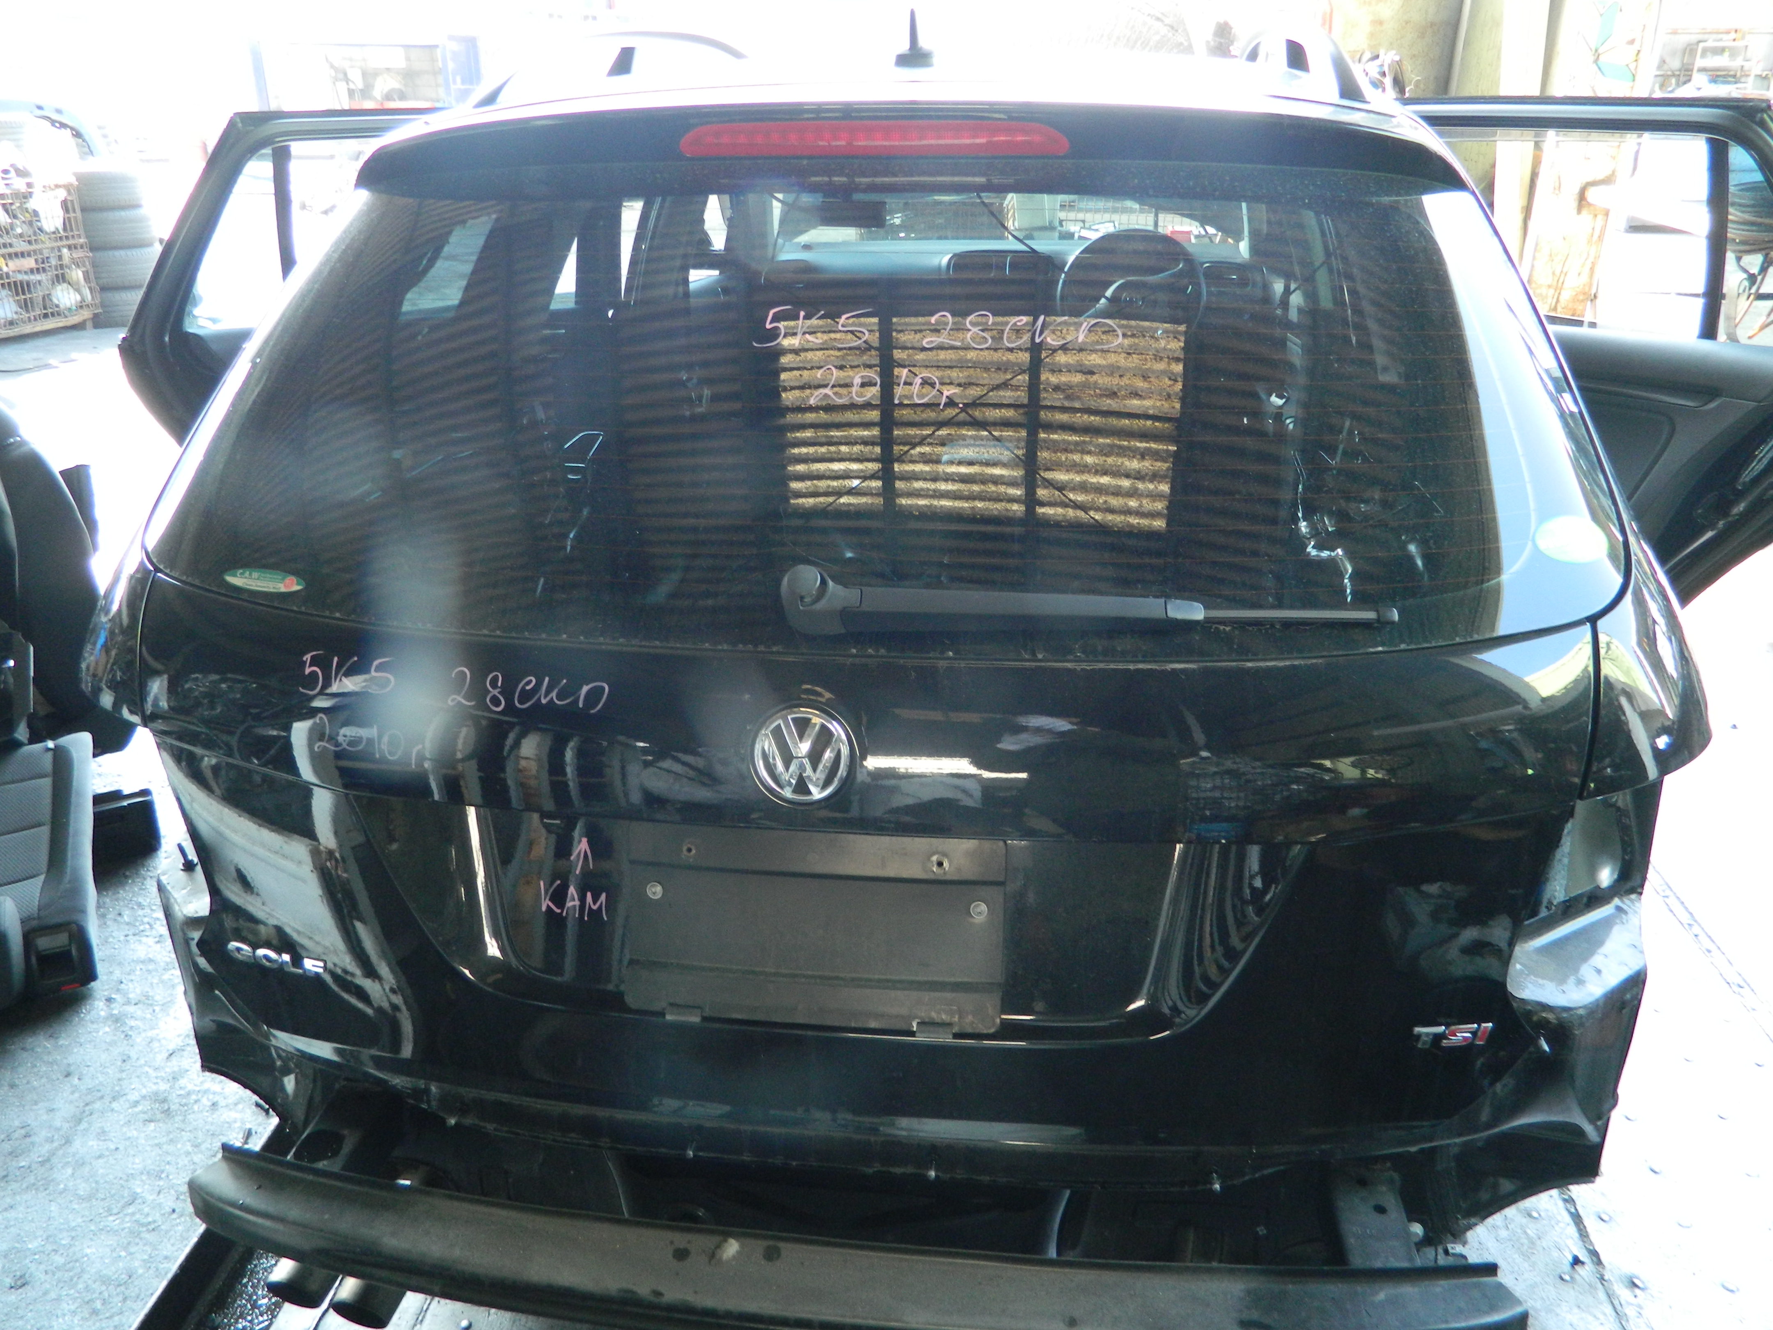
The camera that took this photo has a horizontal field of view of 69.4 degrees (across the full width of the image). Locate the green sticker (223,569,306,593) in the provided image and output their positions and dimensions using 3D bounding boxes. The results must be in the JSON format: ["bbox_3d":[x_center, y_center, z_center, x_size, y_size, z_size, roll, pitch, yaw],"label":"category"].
[{"bbox_3d":[-0.546,-0.074,1.125,0.088,0.002,0.022,6,68,18],"label":"green sticker"}]

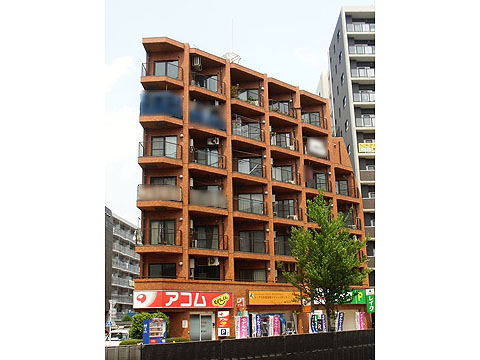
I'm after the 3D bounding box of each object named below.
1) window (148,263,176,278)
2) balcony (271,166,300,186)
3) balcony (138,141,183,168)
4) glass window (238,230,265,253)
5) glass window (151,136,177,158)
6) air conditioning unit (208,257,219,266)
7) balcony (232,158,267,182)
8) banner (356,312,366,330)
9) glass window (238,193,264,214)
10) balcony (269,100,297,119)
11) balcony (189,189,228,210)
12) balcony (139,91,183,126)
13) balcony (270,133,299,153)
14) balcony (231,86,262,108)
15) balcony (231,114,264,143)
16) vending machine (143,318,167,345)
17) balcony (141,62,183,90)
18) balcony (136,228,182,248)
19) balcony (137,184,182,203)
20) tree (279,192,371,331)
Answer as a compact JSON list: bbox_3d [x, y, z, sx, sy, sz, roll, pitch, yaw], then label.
[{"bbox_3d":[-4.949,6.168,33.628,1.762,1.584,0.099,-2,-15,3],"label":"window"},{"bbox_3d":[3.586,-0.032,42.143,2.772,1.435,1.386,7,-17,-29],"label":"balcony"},{"bbox_3d":[-5.203,-1.656,35.082,2.821,1.426,1.337,0,-15,-4],"label":"balcony"},{"bbox_3d":[0.792,4.446,38.151,1.860,1.720,0.120,0,-15,-5],"label":"glass window"},{"bbox_3d":[-5.148,-2.160,35.857,1.762,1.762,0.099,-2,-15,3],"label":"glass window"},{"bbox_3d":[-1.780,5.623,36.136,0.772,0.564,0.297,-2,-15,3],"label":"air conditioning unit"},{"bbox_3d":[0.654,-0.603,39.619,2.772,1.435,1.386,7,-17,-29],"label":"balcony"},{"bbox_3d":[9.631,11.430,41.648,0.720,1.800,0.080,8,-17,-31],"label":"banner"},{"bbox_3d":[0.840,1.850,38.957,1.800,1.720,0.080,-2,-15,3],"label":"glass window"},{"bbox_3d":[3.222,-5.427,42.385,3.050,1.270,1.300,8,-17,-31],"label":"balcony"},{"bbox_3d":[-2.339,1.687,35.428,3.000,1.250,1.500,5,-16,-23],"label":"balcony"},{"bbox_3d":[-5.260,-4.773,35.916,2.821,2.178,1.337,0,-15,-4],"label":"balcony"},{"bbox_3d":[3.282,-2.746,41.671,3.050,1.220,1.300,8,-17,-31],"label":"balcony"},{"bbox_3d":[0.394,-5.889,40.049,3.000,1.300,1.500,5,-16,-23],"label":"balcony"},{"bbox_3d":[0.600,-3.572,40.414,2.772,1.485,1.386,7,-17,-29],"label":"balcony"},{"bbox_3d":[-4.828,8.847,29.794,1.154,1.830,0.650,12,-19,-40],"label":"vending machine"},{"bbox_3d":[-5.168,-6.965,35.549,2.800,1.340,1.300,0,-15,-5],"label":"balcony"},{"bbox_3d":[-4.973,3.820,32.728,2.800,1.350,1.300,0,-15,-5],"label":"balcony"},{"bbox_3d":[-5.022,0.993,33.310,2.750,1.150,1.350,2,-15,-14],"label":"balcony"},{"bbox_3d":[5.684,5.729,35.522,6.100,10.300,5.700,-1,-15,0],"label":"tree"}]

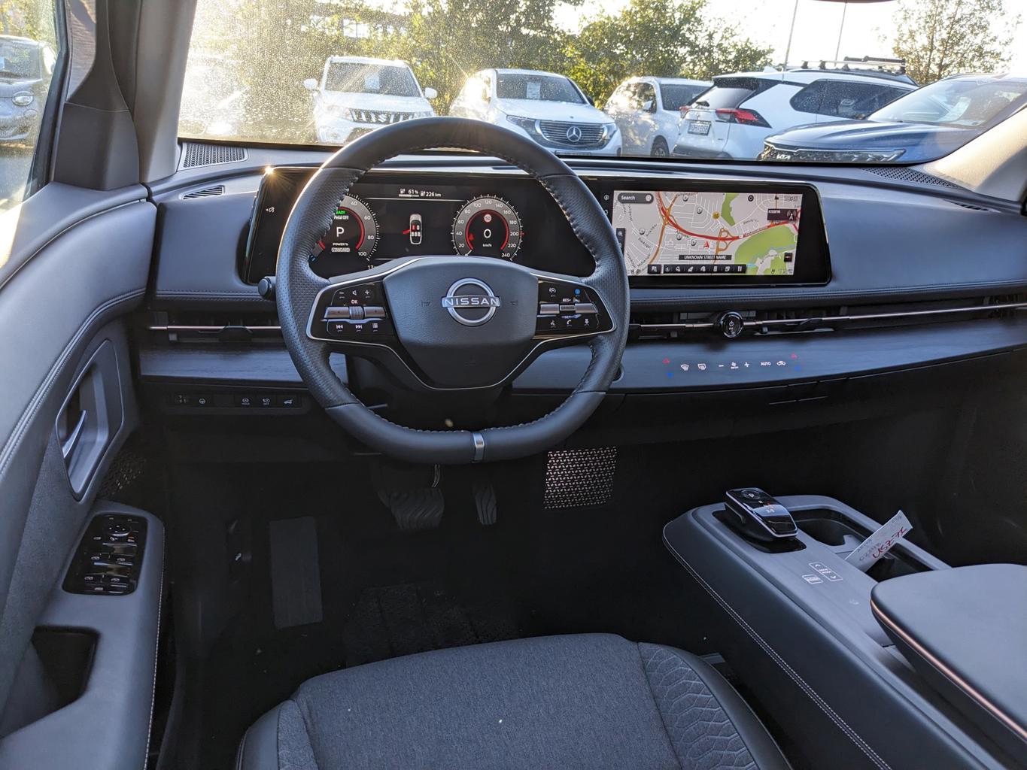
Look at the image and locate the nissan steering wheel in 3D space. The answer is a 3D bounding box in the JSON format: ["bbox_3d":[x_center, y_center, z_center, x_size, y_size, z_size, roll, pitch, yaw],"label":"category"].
[{"bbox_3d":[-0.058,-0.098,0.845,0.372,0.359,0.090,-4,-4,-18],"label":"nissan steering wheel"}]

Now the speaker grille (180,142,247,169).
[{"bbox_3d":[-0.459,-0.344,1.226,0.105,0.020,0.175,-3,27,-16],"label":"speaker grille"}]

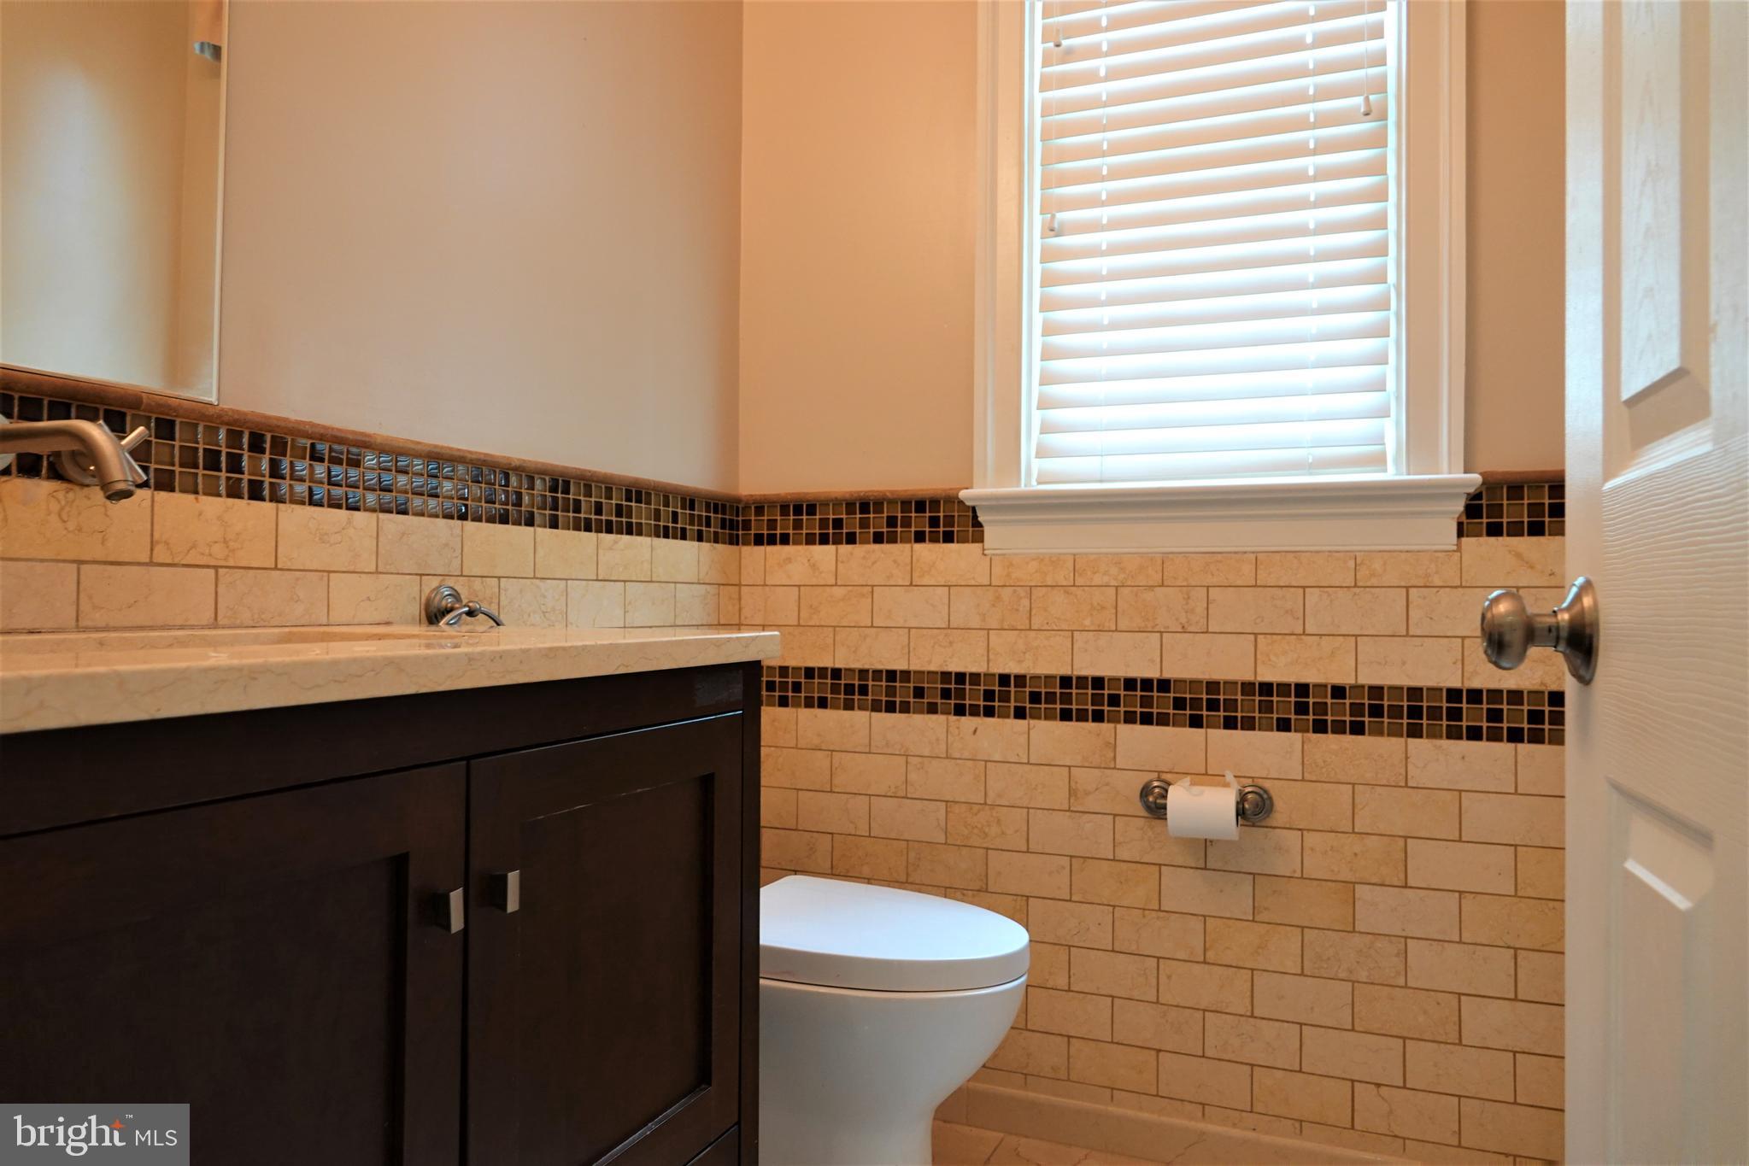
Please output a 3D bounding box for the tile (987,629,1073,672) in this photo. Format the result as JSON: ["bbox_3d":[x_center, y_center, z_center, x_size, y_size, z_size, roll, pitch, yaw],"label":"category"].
[{"bbox_3d":[0.284,0.125,2.109,0.152,0.076,0.010,0,-1,23],"label":"tile"}]

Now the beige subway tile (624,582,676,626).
[{"bbox_3d":[-0.397,0.039,2.053,0.010,0.076,0.152,0,-1,25],"label":"beige subway tile"}]

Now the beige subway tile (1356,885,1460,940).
[{"bbox_3d":[0.849,0.525,1.861,0.151,0.076,0.010,0,-1,22],"label":"beige subway tile"}]

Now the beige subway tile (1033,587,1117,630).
[{"bbox_3d":[0.358,0.046,2.091,0.152,0.076,0.010,0,-2,22],"label":"beige subway tile"}]

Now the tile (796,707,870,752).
[{"bbox_3d":[-0.077,0.287,2.262,0.152,0.076,0.010,0,-2,22],"label":"tile"}]

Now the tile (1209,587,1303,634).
[{"bbox_3d":[0.645,0.047,1.972,0.152,0.076,0.010,0,-2,22],"label":"tile"}]

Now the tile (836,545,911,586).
[{"bbox_3d":[0.001,-0.033,2.222,0.152,0.076,0.010,0,-1,22],"label":"tile"}]

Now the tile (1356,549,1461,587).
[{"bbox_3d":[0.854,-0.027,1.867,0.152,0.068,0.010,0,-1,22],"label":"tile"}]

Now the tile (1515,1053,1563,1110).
[{"bbox_3d":[1.058,0.763,1.766,0.152,0.077,0.010,0,-1,22],"label":"tile"}]

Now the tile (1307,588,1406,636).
[{"bbox_3d":[0.775,0.047,1.879,0.152,0.076,0.010,0,-1,23],"label":"tile"}]

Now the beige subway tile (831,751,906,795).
[{"bbox_3d":[-0.006,0.364,2.218,0.151,0.076,0.010,0,-1,22],"label":"beige subway tile"}]

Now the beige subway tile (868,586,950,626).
[{"bbox_3d":[0.071,0.045,2.210,0.152,0.076,0.010,0,-2,22],"label":"beige subway tile"}]

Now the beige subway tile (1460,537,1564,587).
[{"bbox_3d":[1.000,-0.032,1.811,0.152,0.076,0.010,0,-1,22],"label":"beige subway tile"}]

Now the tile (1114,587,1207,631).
[{"bbox_3d":[0.498,0.046,2.016,0.151,0.076,0.010,0,-1,22],"label":"tile"}]

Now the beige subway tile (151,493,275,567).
[{"bbox_3d":[-0.750,-0.057,1.325,0.010,0.076,0.151,0,-1,25],"label":"beige subway tile"}]

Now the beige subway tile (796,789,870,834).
[{"bbox_3d":[-0.078,0.443,2.244,0.152,0.076,0.010,0,-1,22],"label":"beige subway tile"}]

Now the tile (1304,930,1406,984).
[{"bbox_3d":[0.780,0.607,1.897,0.152,0.076,0.010,0,-2,22],"label":"tile"}]

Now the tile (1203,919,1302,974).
[{"bbox_3d":[0.634,0.603,1.948,0.152,0.076,0.010,0,-1,22],"label":"tile"}]

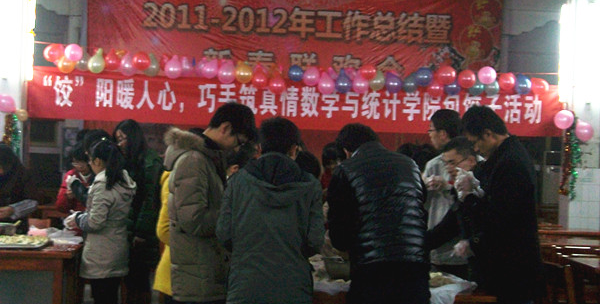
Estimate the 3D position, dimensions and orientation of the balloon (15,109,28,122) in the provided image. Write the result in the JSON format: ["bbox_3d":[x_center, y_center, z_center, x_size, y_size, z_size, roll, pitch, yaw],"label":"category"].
[{"bbox_3d":[-3.291,-0.431,12.700,0.160,0.150,0.160,2,0,0],"label":"balloon"}]

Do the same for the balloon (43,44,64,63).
[{"bbox_3d":[-2.948,-1.178,12.850,0.260,0.250,0.250,2,2,-5],"label":"balloon"}]

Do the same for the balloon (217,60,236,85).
[{"bbox_3d":[-0.901,-0.974,13.000,0.220,0.290,0.220,2,2,-5],"label":"balloon"}]

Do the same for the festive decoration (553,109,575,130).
[{"bbox_3d":[3.243,-0.399,13.200,0.250,0.240,0.250,2,2,-5],"label":"festive decoration"}]

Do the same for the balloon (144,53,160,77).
[{"bbox_3d":[-1.785,-1.040,12.914,0.192,0.282,0.200,2,1,-4],"label":"balloon"}]

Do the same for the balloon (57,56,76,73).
[{"bbox_3d":[-2.773,-1.037,12.780,0.208,0.226,0.210,2,1,-4],"label":"balloon"}]

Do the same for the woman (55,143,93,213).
[{"bbox_3d":[-1.739,0.692,8.400,0.480,1.520,0.420,2,1,-27],"label":"woman"}]

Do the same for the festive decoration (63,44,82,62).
[{"bbox_3d":[-2.708,-1.190,12.850,0.220,0.230,0.220,2,2,-5],"label":"festive decoration"}]

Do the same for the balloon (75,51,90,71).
[{"bbox_3d":[-2.584,-1.068,12.750,0.200,0.250,0.200,2,0,0],"label":"balloon"}]

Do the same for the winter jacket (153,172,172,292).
[{"bbox_3d":[-0.701,0.441,6.200,0.400,0.820,0.500,2,2,-12],"label":"winter jacket"}]

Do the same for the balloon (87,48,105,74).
[{"bbox_3d":[-2.417,-1.081,12.700,0.210,0.300,0.210,2,0,0],"label":"balloon"}]

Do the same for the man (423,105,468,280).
[{"bbox_3d":[0.844,0.594,6.431,0.360,1.696,0.500,0,3,-40],"label":"man"}]

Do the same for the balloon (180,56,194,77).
[{"bbox_3d":[-1.335,-1.014,12.750,0.190,0.260,0.190,2,0,0],"label":"balloon"}]

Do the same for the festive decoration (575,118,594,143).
[{"bbox_3d":[3.454,-0.258,13.024,0.224,0.273,0.220,2,1,-4],"label":"festive decoration"}]

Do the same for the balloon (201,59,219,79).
[{"bbox_3d":[-1.080,-0.996,12.890,0.204,0.258,0.205,2,1,-4],"label":"balloon"}]

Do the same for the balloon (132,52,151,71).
[{"bbox_3d":[-1.883,-1.081,12.808,0.214,0.227,0.230,2,1,-4],"label":"balloon"}]

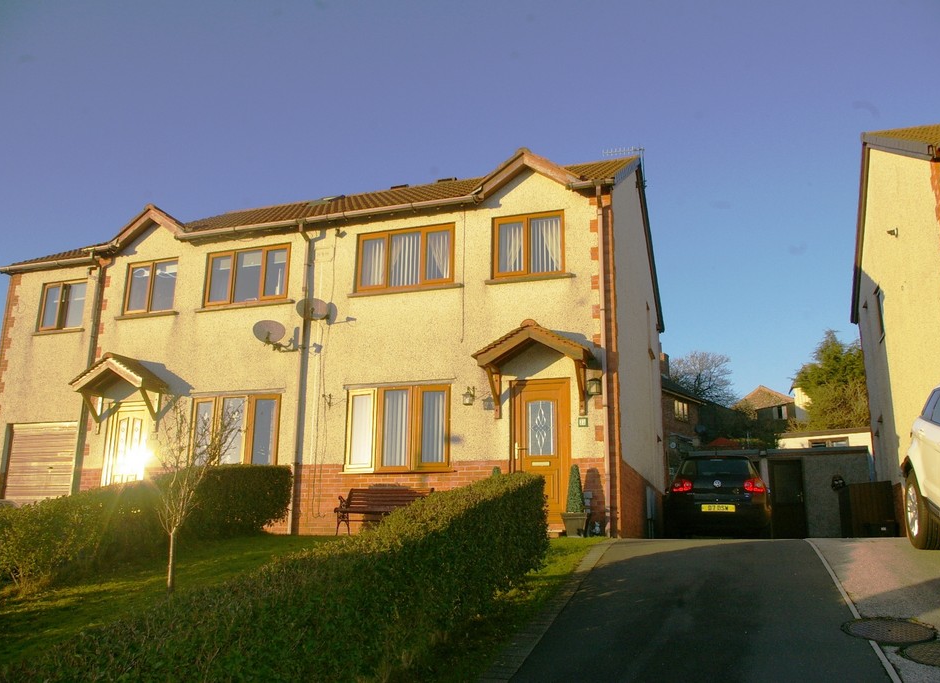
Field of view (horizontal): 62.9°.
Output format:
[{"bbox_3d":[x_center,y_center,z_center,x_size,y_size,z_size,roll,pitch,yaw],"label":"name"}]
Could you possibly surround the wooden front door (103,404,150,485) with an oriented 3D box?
[{"bbox_3d":[-6.147,2.098,13.632,0.906,2.046,0.110,-4,-13,19],"label":"wooden front door"}]

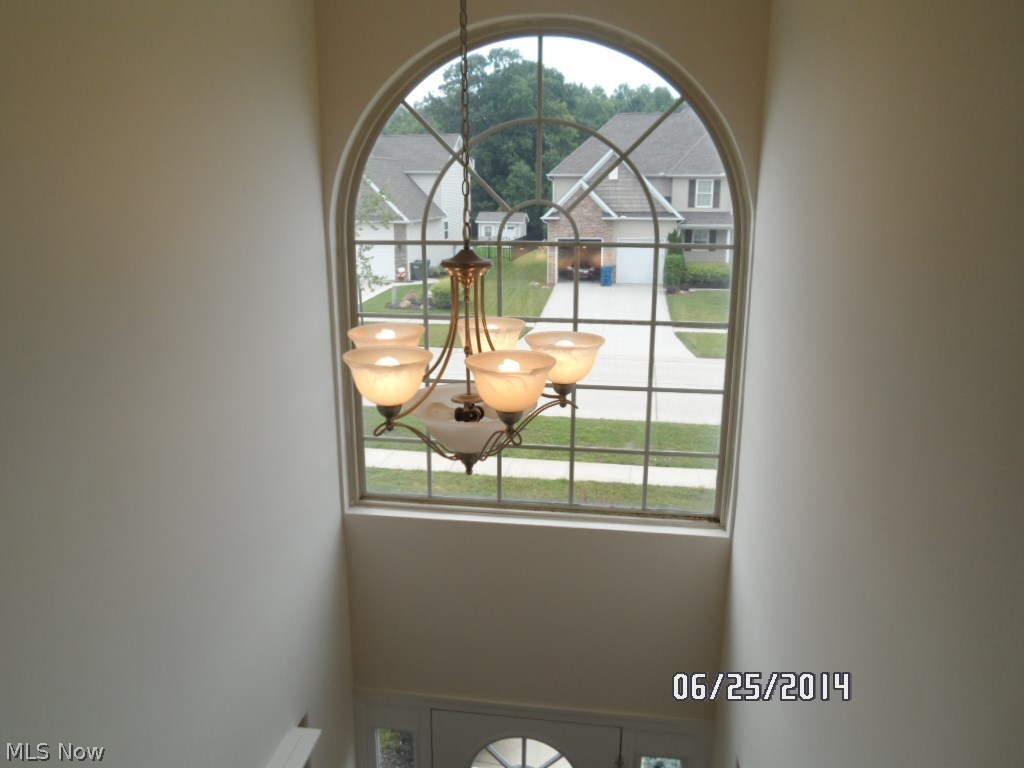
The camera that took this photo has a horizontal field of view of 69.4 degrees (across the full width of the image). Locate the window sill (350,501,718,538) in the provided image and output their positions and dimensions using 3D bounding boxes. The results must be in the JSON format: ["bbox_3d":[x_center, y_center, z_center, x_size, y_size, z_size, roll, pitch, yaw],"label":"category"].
[{"bbox_3d":[0.092,0.606,3.338,1.720,0.040,0.095,2,14,8],"label":"window sill"}]

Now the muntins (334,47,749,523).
[{"bbox_3d":[0.108,-0.396,3.117,1.645,2.000,0.045,2,14,8],"label":"muntins"}]

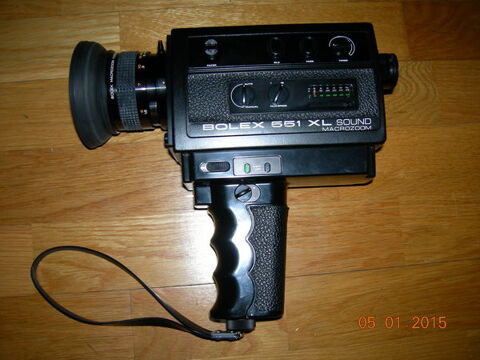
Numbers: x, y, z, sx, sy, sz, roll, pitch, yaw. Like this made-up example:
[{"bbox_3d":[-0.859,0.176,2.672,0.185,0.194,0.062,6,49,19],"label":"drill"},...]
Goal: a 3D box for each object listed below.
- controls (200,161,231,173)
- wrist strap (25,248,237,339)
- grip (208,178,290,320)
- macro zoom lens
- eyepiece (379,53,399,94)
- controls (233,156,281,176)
[{"bbox_3d":[-0.019,-0.010,0.386,0.024,0.005,0.009,-2,83,-5],"label":"controls"},{"bbox_3d":[-0.084,0.101,0.413,0.182,0.026,0.055,22,82,-1],"label":"wrist strap"},{"bbox_3d":[0.006,0.057,0.406,0.059,0.040,0.109,-2,83,-5],"label":"grip"},{"bbox_3d":[-0.096,-0.069,0.406,0.070,0.084,0.085,-2,83,-5],"label":"macro zoom lens"},{"bbox_3d":[0.129,-0.092,0.431,0.018,0.034,0.034,-2,83,-5],"label":"eyepiece"},{"bbox_3d":[0.013,-0.011,0.390,0.036,0.004,0.015,-2,83,-5],"label":"controls"}]

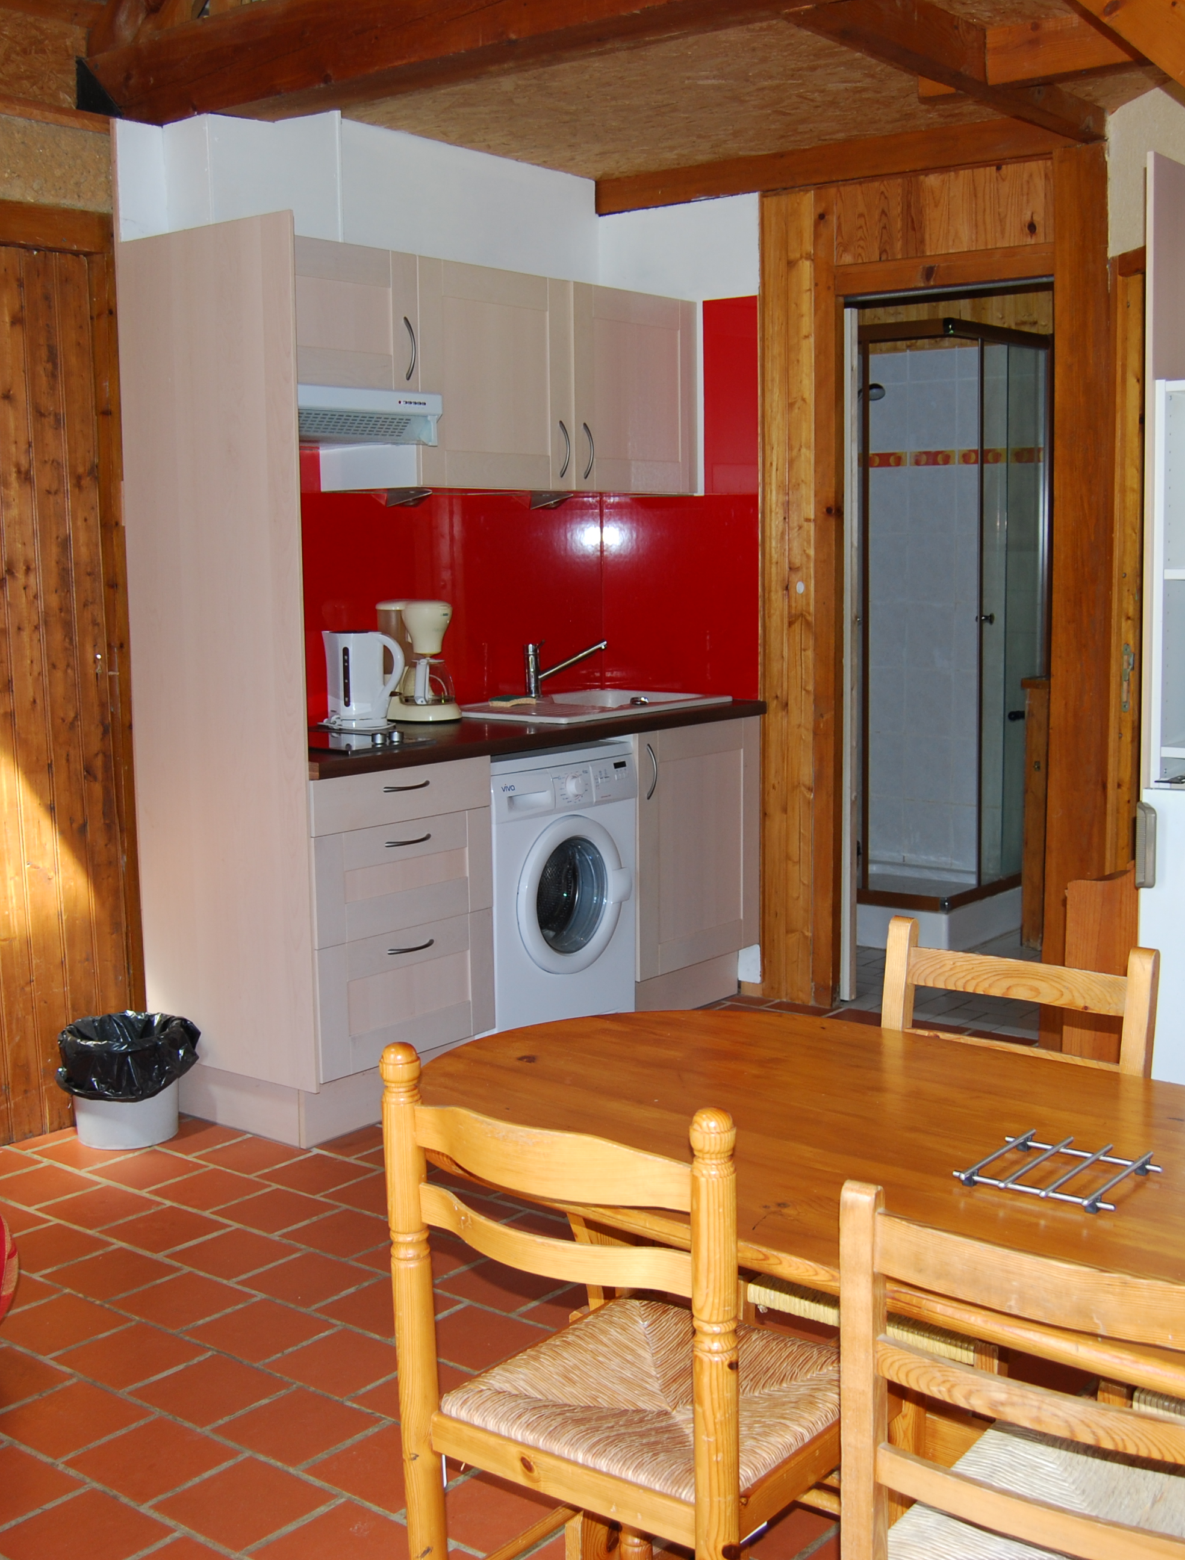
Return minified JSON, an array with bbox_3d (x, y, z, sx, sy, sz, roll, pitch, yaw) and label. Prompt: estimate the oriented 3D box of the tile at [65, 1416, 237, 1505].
[{"bbox_3d":[-0.651,1.012,2.597,0.195,0.012,0.193,5,9,38],"label":"tile"}]

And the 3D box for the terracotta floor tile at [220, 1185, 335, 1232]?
[{"bbox_3d":[-0.672,0.925,3.731,0.202,0.015,0.193,5,10,37],"label":"terracotta floor tile"}]

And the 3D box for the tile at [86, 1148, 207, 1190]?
[{"bbox_3d":[-0.968,0.858,3.821,0.195,0.012,0.193,5,9,38],"label":"tile"}]

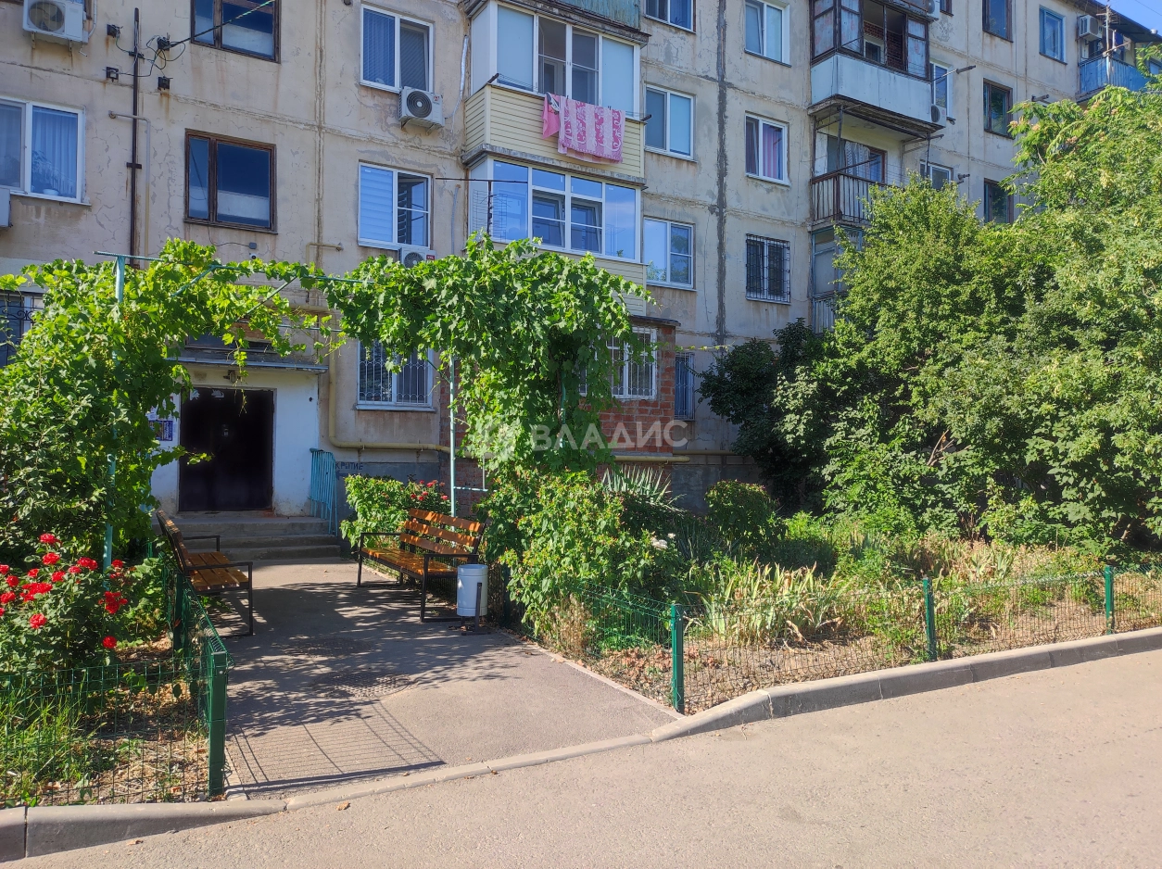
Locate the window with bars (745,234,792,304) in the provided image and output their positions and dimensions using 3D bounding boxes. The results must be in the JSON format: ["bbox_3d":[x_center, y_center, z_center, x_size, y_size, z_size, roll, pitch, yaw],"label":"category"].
[{"bbox_3d":[4.192,-3.682,18.709,1.320,1.440,0.160,1,-2,-31],"label":"window with bars"}]

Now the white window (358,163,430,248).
[{"bbox_3d":[-3.217,-3.884,14.514,1.260,1.400,0.150,1,-1,-29],"label":"white window"}]

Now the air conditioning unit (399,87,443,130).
[{"bbox_3d":[-2.775,-5.606,14.502,0.720,0.530,0.300,1,-1,-29],"label":"air conditioning unit"}]

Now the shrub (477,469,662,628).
[{"bbox_3d":[-0.081,0.991,7.645,1.580,1.370,1.300,0,-1,-1],"label":"shrub"}]

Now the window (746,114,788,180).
[{"bbox_3d":[4.158,-6.352,18.778,1.250,1.400,0.140,1,-2,-31],"label":"window"}]

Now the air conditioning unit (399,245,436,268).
[{"bbox_3d":[-2.816,-2.897,14.440,0.640,0.490,0.280,1,-1,-29],"label":"air conditioning unit"}]

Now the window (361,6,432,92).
[{"bbox_3d":[-3.193,-6.593,14.578,1.270,1.360,0.150,1,-1,-29],"label":"window"}]

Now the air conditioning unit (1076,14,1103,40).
[{"bbox_3d":[14.980,-11.881,24.614,0.600,0.550,0.360,1,-1,-29],"label":"air conditioning unit"}]

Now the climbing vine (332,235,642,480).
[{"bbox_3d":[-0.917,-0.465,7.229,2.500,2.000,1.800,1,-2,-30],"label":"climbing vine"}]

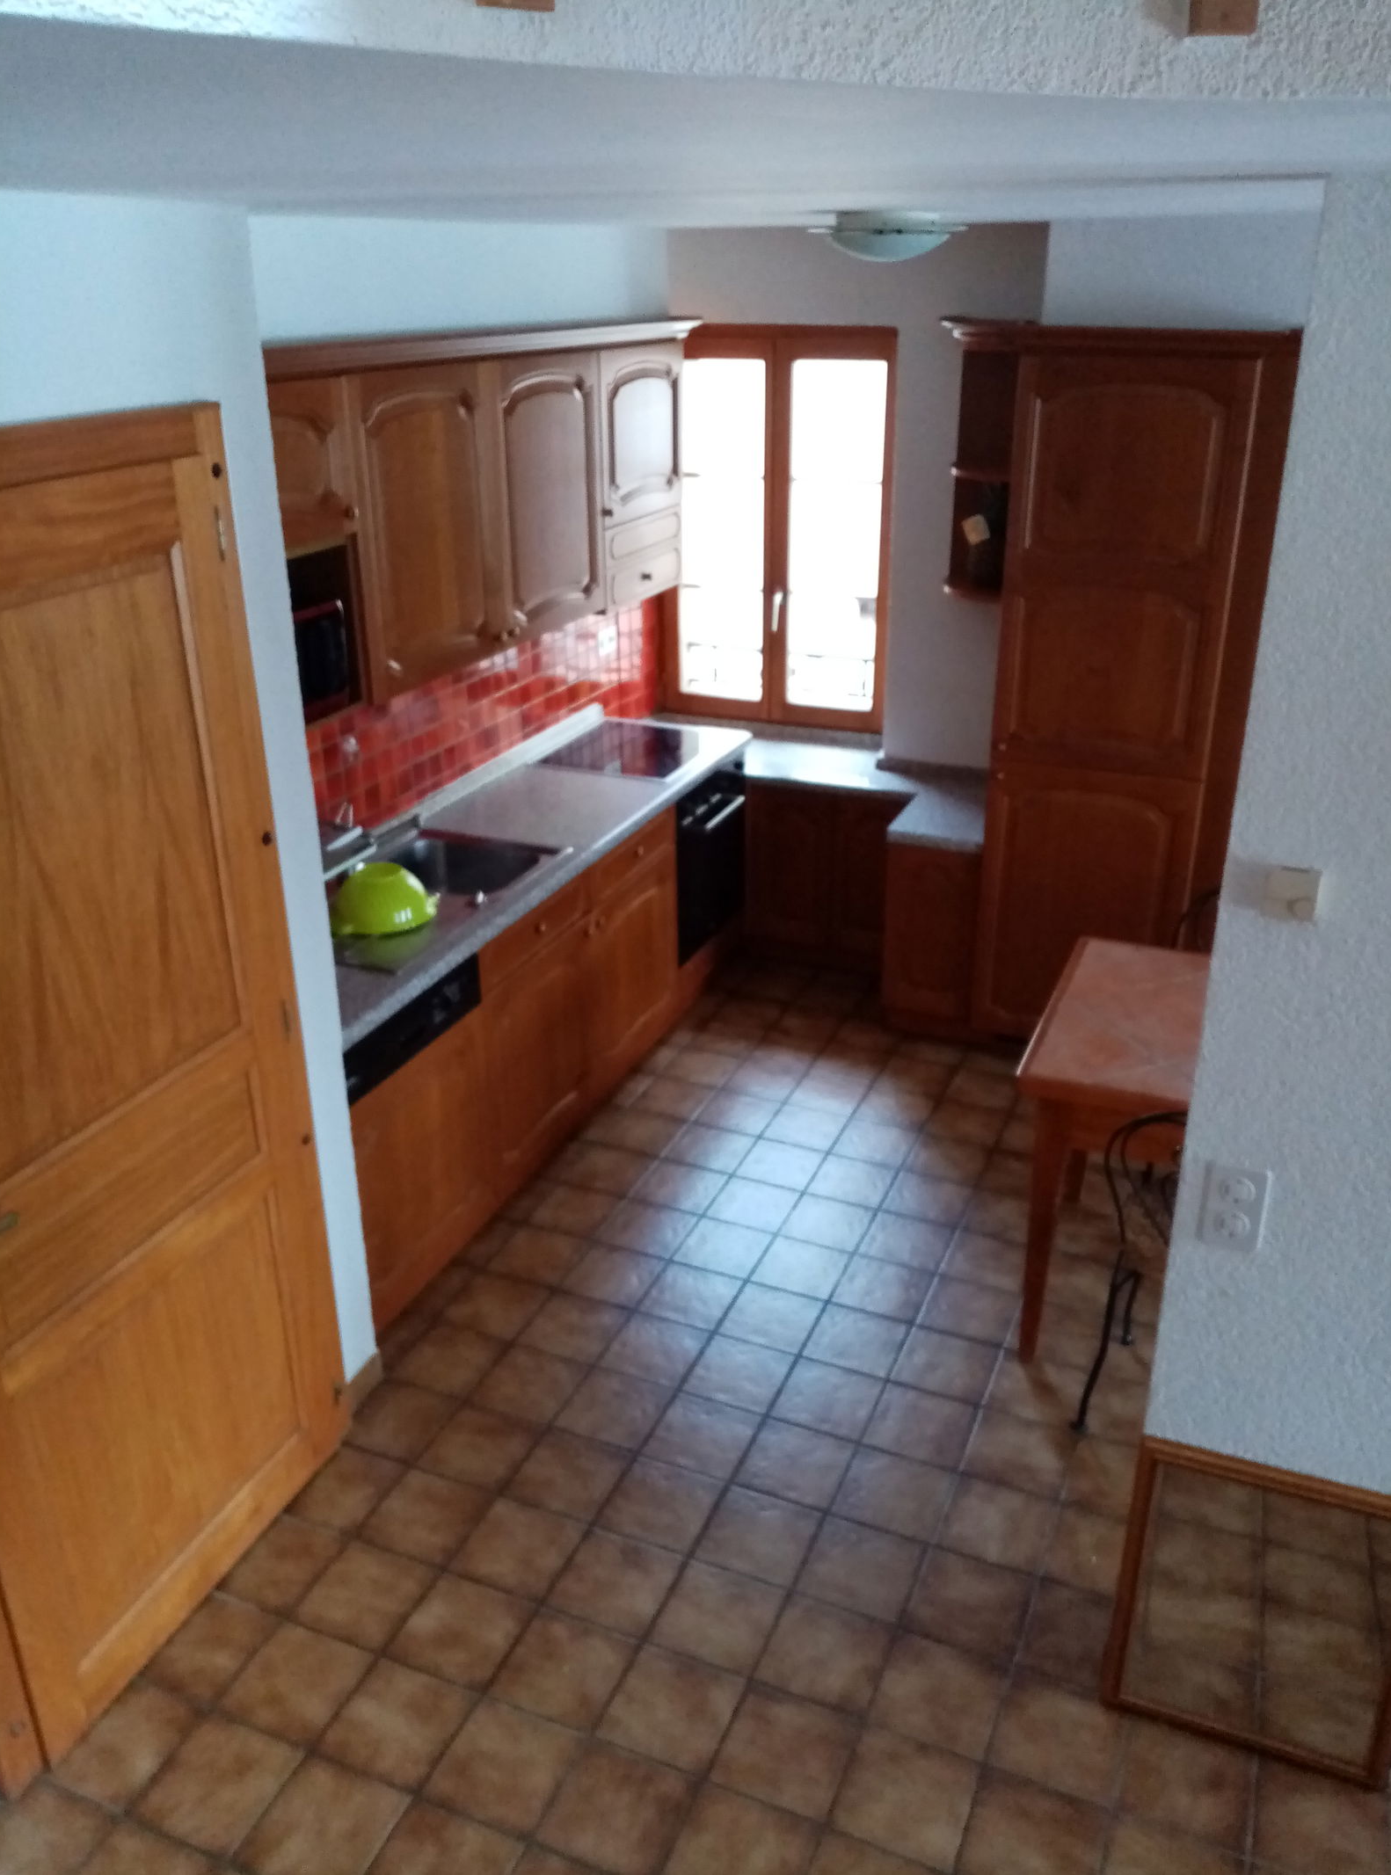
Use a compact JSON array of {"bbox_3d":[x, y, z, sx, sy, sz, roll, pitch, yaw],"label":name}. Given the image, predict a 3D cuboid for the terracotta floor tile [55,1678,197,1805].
[{"bbox_3d":[-0.959,1.348,2.374,0.186,0.012,0.199,10,26,21],"label":"terracotta floor tile"}]

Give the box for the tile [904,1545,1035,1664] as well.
[{"bbox_3d":[0.511,1.242,2.625,0.195,0.014,0.195,9,26,22],"label":"tile"}]

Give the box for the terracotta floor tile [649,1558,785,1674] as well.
[{"bbox_3d":[0.041,1.266,2.621,0.196,0.010,0.196,9,26,22],"label":"terracotta floor tile"}]

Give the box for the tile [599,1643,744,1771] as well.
[{"bbox_3d":[-0.039,1.328,2.413,0.199,0.012,0.199,10,26,21],"label":"tile"}]

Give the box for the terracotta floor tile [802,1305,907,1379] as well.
[{"bbox_3d":[0.377,0.951,3.321,0.196,0.010,0.196,9,26,22],"label":"terracotta floor tile"}]

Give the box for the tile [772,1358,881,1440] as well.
[{"bbox_3d":[0.299,1.050,3.207,0.197,0.010,0.197,9,26,22],"label":"tile"}]

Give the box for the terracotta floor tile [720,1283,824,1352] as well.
[{"bbox_3d":[0.183,0.914,3.382,0.195,0.014,0.195,9,26,22],"label":"terracotta floor tile"}]

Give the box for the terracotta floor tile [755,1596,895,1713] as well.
[{"bbox_3d":[0.239,1.322,2.592,0.197,0.010,0.197,9,26,22],"label":"terracotta floor tile"}]

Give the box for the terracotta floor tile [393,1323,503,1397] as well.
[{"bbox_3d":[-0.569,0.978,3.250,0.195,0.014,0.195,9,26,22],"label":"terracotta floor tile"}]

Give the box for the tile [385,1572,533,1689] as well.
[{"bbox_3d":[-0.428,1.273,2.589,0.200,0.010,0.200,9,25,22],"label":"tile"}]

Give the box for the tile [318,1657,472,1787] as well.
[{"bbox_3d":[-0.505,1.338,2.394,0.199,0.012,0.199,10,26,21],"label":"tile"}]

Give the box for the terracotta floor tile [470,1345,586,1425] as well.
[{"bbox_3d":[-0.370,1.008,3.172,0.199,0.012,0.199,10,26,21],"label":"terracotta floor tile"}]

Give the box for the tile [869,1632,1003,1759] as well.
[{"bbox_3d":[0.427,1.320,2.458,0.200,0.010,0.200,9,25,22],"label":"tile"}]

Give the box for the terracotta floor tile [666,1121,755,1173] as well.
[{"bbox_3d":[0.042,0.619,4.102,0.200,0.010,0.200,9,25,22],"label":"terracotta floor tile"}]

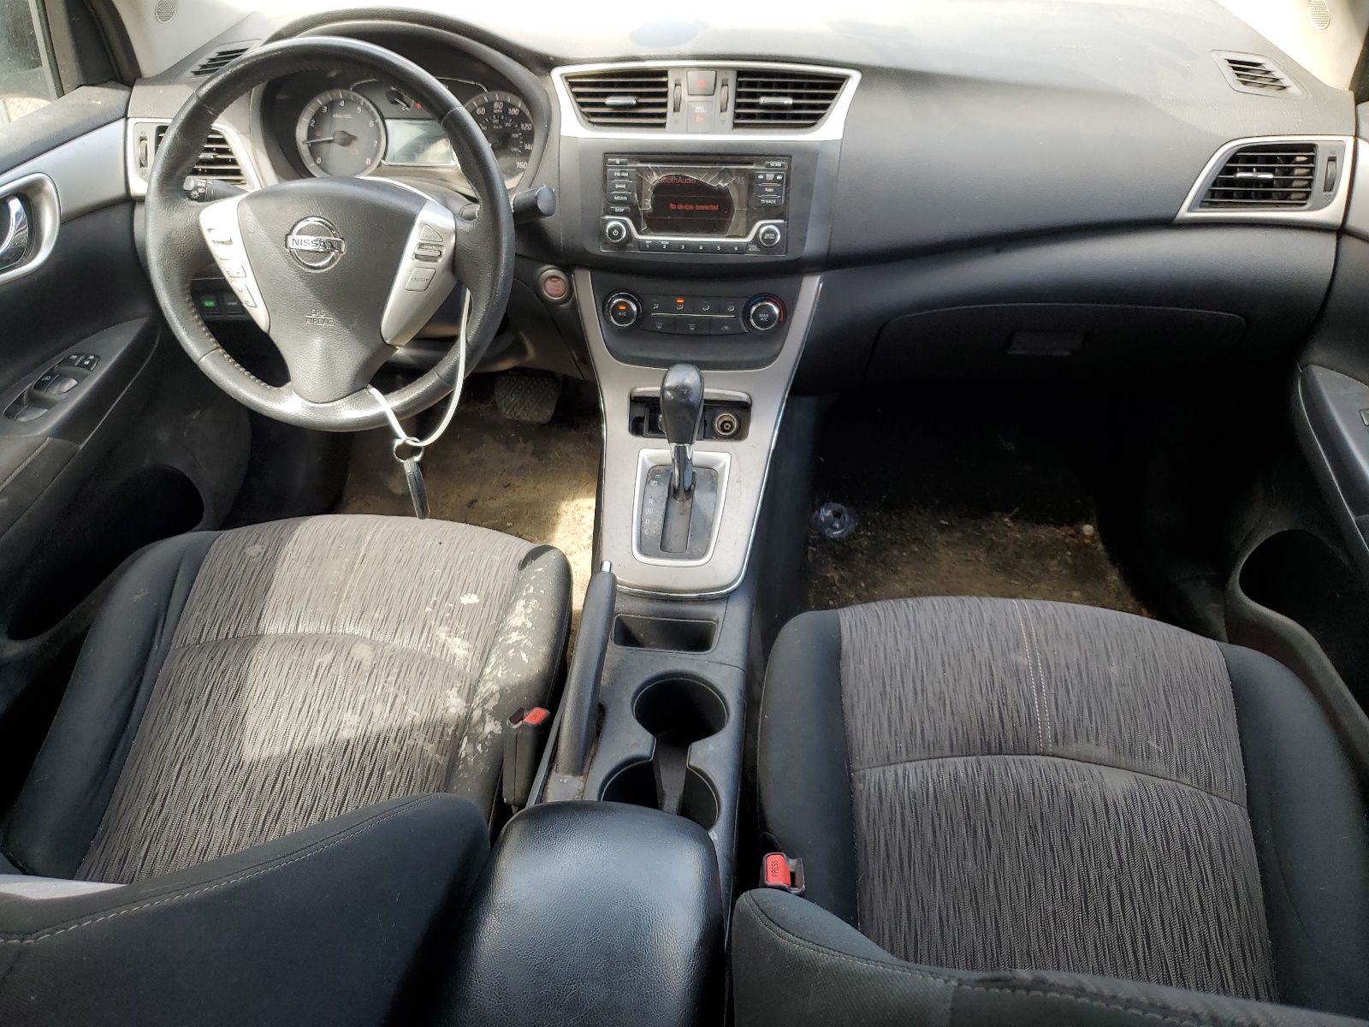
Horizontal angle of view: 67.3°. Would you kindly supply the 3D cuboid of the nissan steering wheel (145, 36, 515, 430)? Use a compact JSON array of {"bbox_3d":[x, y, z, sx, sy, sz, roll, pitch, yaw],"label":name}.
[{"bbox_3d":[-0.346,-0.273,1.034,0.375,0.375,0.105,4,10,4],"label":"nissan steering wheel"}]

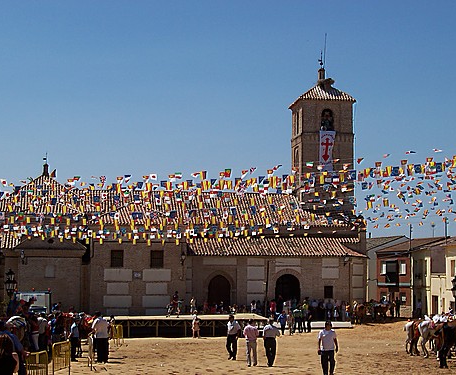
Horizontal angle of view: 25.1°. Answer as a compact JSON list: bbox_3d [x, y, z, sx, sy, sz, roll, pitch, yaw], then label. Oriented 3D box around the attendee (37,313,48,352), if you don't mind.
[{"bbox_3d":[-7.828,6.174,43.377,0.520,1.720,0.350,0,-5,9],"label":"attendee"}]

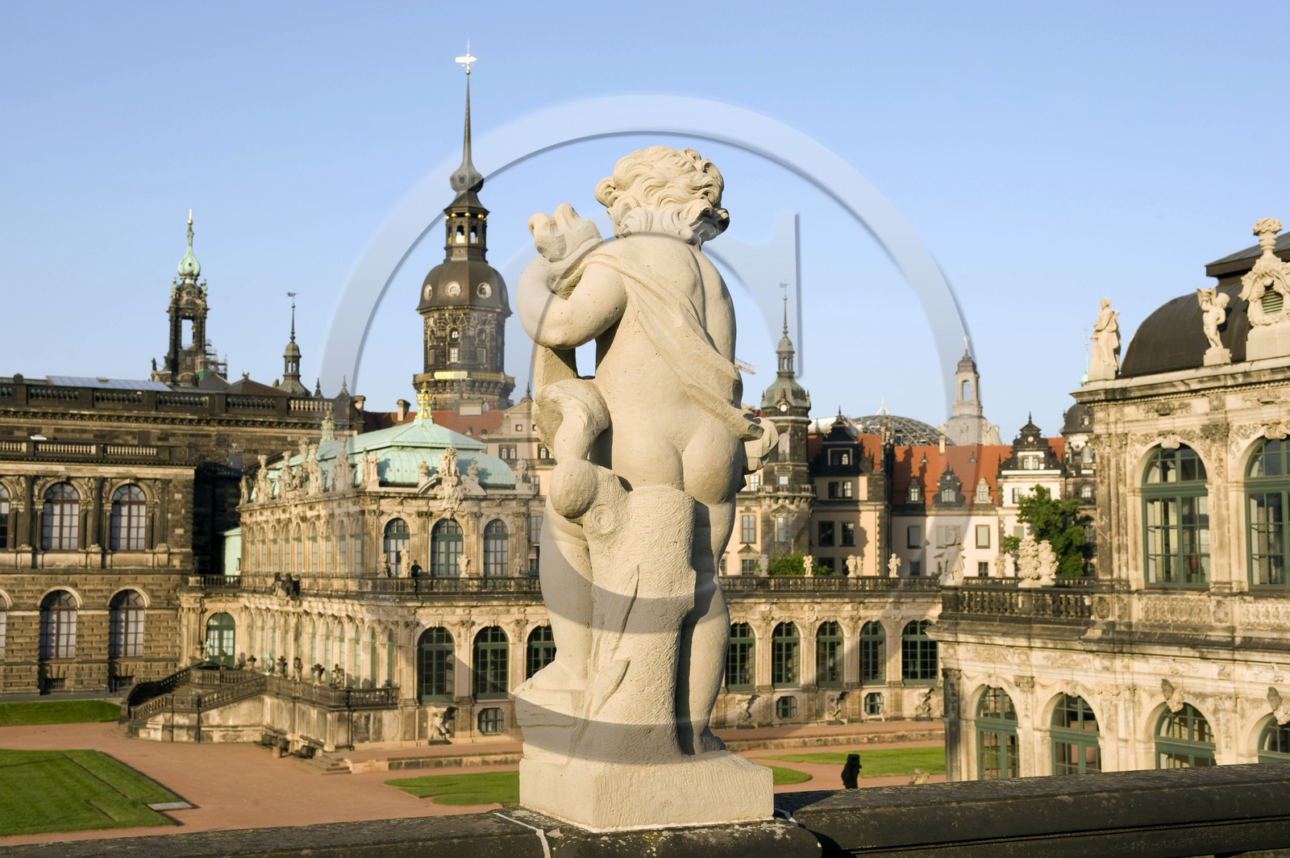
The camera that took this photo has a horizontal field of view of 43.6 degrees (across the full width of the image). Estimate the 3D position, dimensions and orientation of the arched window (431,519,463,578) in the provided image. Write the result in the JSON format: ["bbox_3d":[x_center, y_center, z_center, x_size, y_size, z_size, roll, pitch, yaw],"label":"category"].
[{"bbox_3d":[-11.100,6.950,90.740,1.900,3.600,0.350,3,-6,-28],"label":"arched window"}]

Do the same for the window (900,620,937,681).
[{"bbox_3d":[16.760,13.580,98.200,2.150,3.900,0.300,-1,-5,6],"label":"window"}]

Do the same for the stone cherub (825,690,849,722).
[{"bbox_3d":[11.889,17.255,100.048,1.300,2.072,0.700,3,-6,-29],"label":"stone cherub"}]

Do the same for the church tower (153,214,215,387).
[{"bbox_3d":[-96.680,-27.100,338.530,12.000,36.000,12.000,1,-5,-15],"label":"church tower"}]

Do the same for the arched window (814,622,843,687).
[{"bbox_3d":[11.468,14.075,100.658,2.119,4.232,0.420,3,-6,-29],"label":"arched window"}]

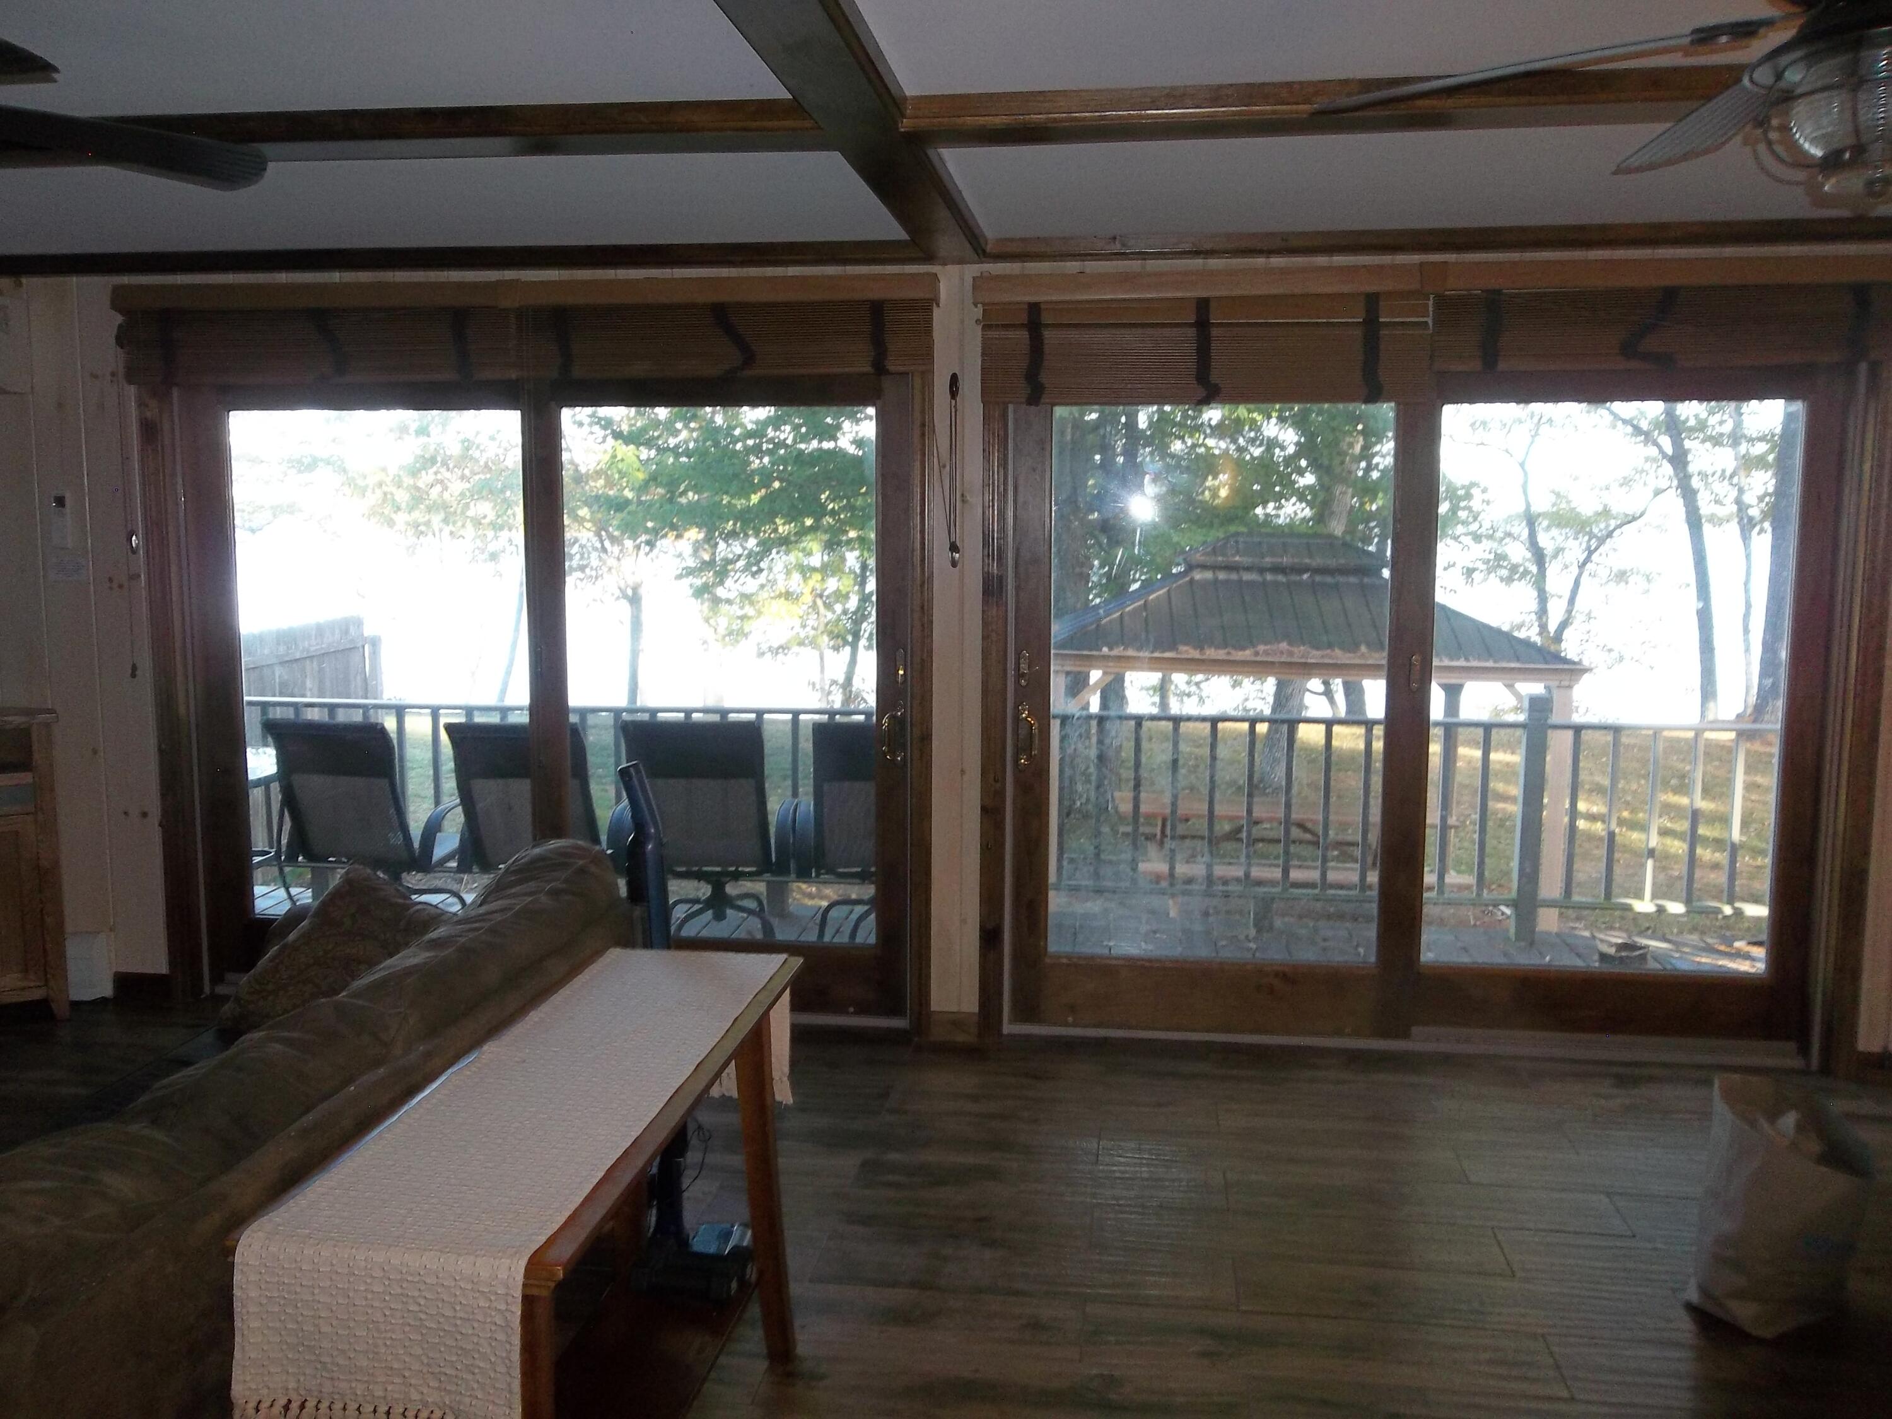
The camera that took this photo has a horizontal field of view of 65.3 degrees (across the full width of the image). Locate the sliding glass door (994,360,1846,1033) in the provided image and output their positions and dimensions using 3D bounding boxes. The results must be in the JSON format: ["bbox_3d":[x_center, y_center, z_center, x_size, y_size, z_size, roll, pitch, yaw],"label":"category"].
[{"bbox_3d":[1.332,0.013,4.356,2.364,2.007,0.100,1,6,7],"label":"sliding glass door"}]

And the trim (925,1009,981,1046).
[{"bbox_3d":[0.030,0.988,4.598,0.160,0.100,0.020,1,6,7],"label":"trim"}]

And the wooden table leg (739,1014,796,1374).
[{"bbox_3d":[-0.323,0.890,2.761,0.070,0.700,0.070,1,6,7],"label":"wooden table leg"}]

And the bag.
[{"bbox_3d":[1.700,0.996,3.038,0.310,0.445,0.190,-4,8,-33],"label":"bag"}]

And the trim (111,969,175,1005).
[{"bbox_3d":[-2.677,0.938,4.933,0.200,0.100,0.020,1,6,7],"label":"trim"}]

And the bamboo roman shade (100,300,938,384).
[{"bbox_3d":[-1.288,-1.100,4.466,2.537,0.215,0.075,1,6,7],"label":"bamboo roman shade"}]

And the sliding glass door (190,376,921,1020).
[{"bbox_3d":[-1.265,-0.035,4.678,2.355,2.007,0.100,1,6,7],"label":"sliding glass door"}]

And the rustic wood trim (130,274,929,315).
[{"bbox_3d":[-1.290,-1.241,4.445,2.558,0.087,0.115,1,6,7],"label":"rustic wood trim"}]

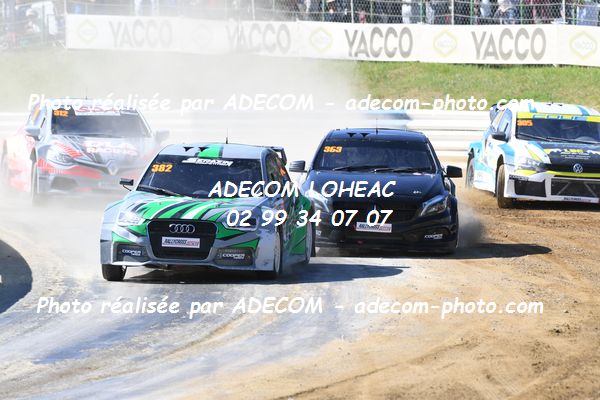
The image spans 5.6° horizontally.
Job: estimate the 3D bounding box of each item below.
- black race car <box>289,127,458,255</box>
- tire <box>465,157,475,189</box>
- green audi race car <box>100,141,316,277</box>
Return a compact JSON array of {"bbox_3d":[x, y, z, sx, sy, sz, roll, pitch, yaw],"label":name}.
[{"bbox_3d":[0.855,-0.152,70.416,1.880,1.350,4.300,1,3,1],"label":"black race car"},{"bbox_3d":[2.453,-0.332,84.500,0.240,0.640,0.640,0,3,-7],"label":"tire"},{"bbox_3d":[-0.929,0.081,66.024,1.870,1.370,4.150,1,3,7],"label":"green audi race car"}]

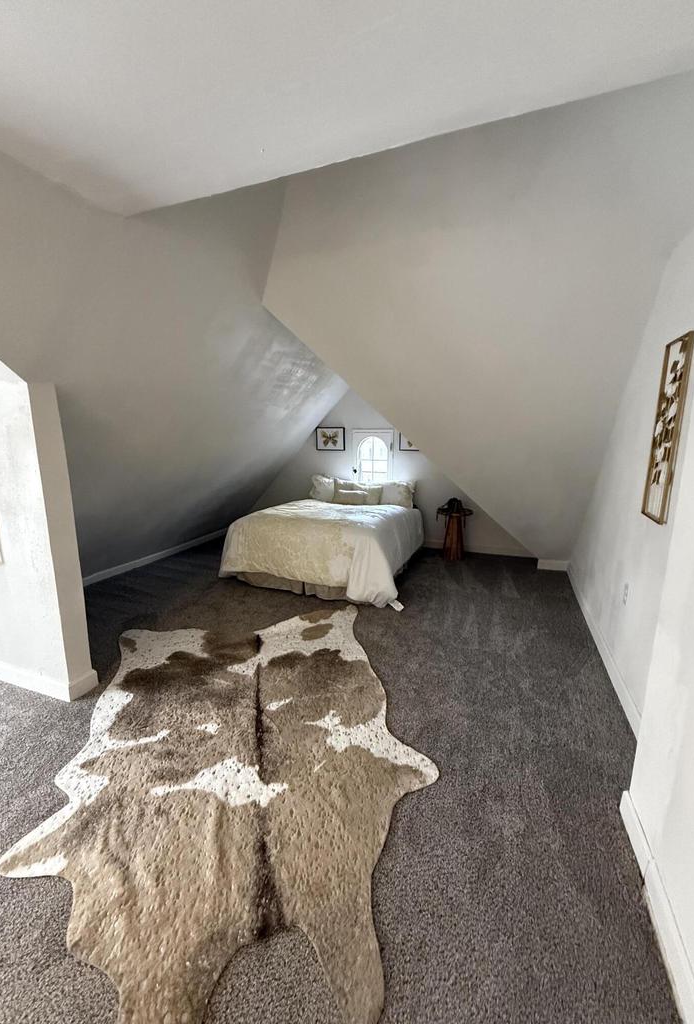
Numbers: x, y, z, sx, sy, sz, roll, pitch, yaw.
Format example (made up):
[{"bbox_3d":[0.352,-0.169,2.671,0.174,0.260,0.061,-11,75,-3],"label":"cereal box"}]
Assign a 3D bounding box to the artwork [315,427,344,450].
[{"bbox_3d":[-0.230,-1.038,5.918,0.450,0.325,0.025,5,11,21],"label":"artwork"}]

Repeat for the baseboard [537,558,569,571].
[{"bbox_3d":[2.348,0.608,4.713,0.315,0.120,0.020,5,11,21],"label":"baseboard"}]

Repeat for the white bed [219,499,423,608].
[{"bbox_3d":[-0.111,0.275,4.819,1.670,0.670,2.100,5,11,21],"label":"white bed"}]

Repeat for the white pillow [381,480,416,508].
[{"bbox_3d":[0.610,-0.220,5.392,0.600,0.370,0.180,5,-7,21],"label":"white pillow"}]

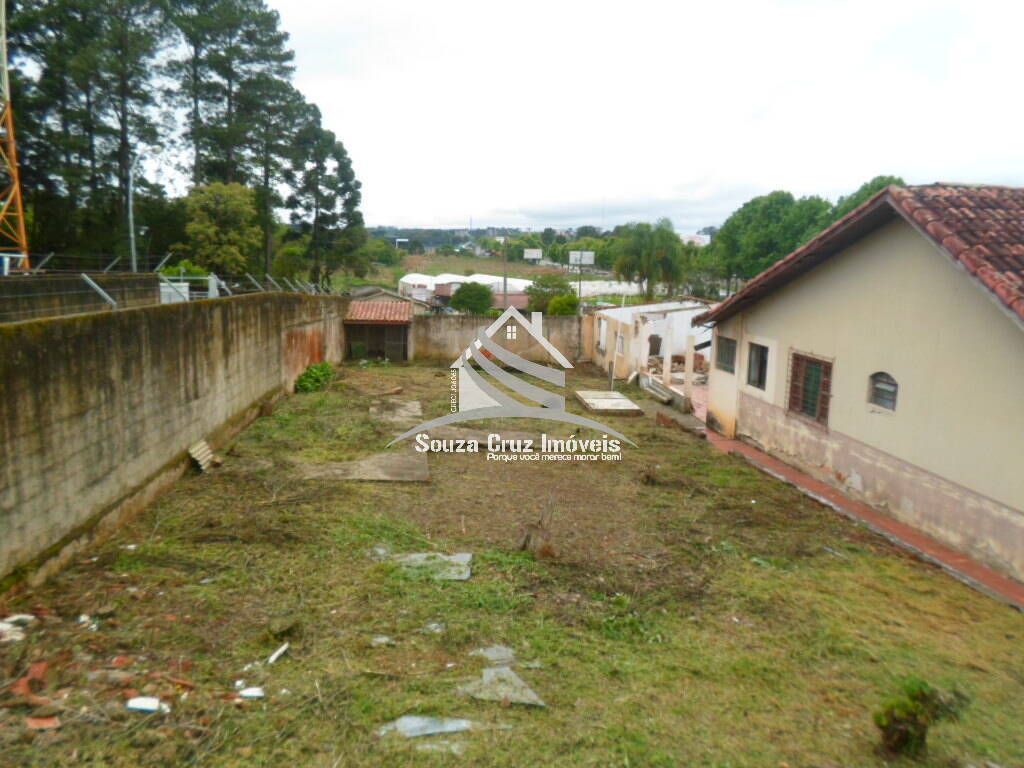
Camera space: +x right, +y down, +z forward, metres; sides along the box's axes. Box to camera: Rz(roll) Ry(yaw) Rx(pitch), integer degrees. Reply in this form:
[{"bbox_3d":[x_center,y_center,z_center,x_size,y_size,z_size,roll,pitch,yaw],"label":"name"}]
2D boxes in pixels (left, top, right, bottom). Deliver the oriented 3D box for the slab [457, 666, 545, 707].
[{"bbox_3d":[-0.073,2.275,5.571,0.650,0.050,0.450,-1,10,-8],"label":"slab"}]

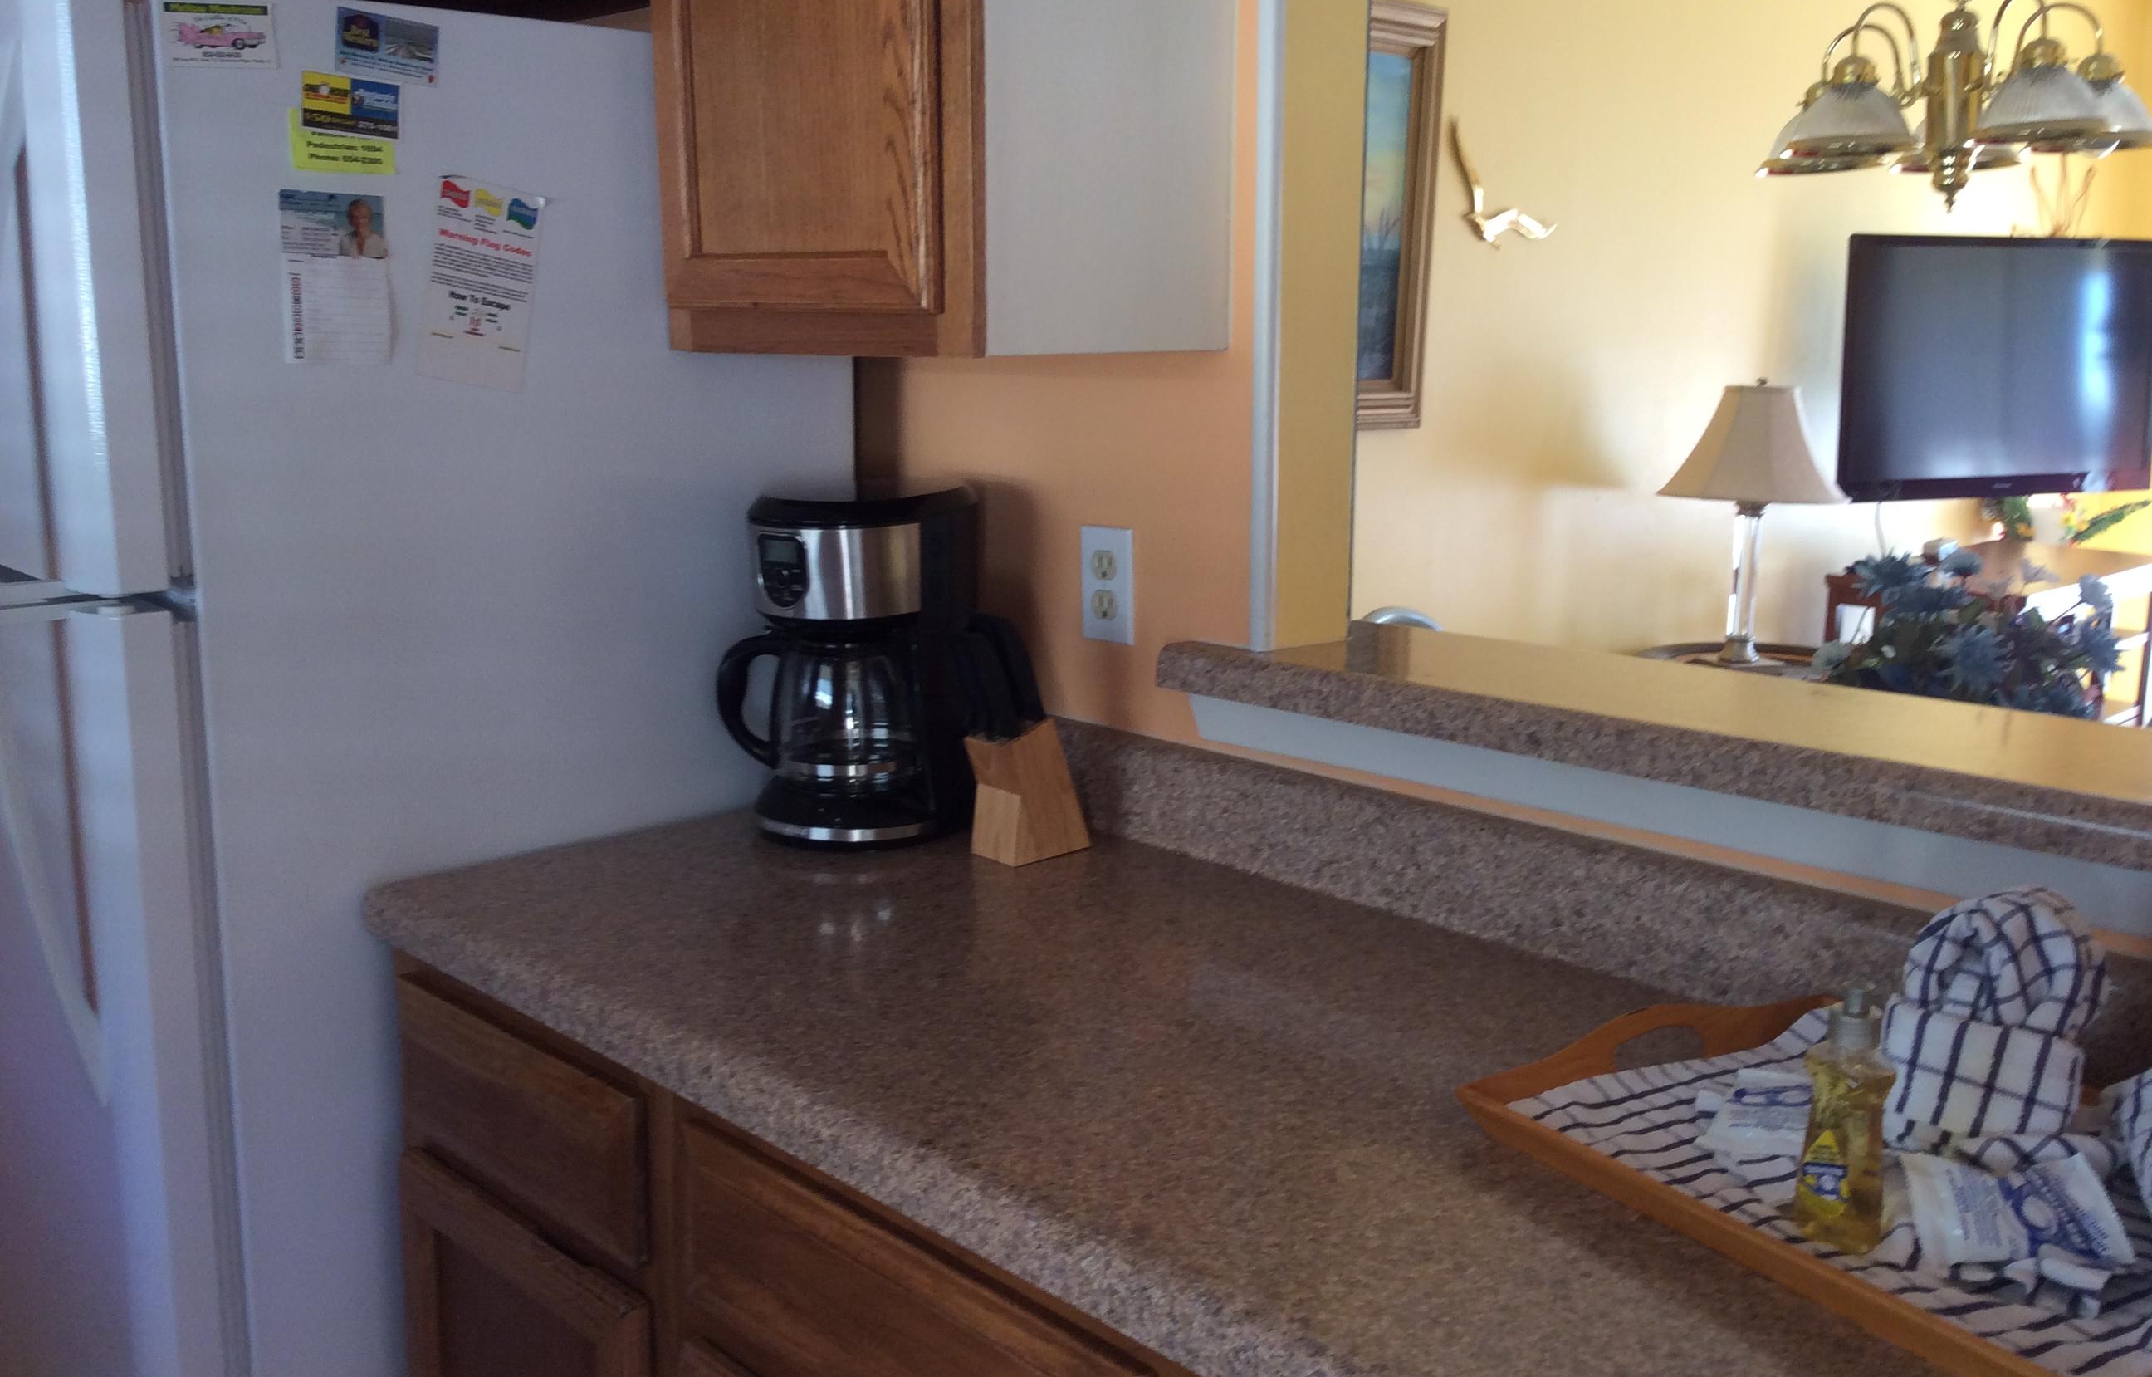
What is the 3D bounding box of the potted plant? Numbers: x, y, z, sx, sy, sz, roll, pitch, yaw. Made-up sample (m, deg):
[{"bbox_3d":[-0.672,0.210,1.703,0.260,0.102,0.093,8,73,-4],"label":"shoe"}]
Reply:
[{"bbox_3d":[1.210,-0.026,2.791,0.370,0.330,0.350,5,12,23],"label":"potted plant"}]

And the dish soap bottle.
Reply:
[{"bbox_3d":[0.419,0.230,1.114,0.047,0.142,0.032,10,15,43],"label":"dish soap bottle"}]

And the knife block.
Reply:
[{"bbox_3d":[-0.047,0.090,1.941,0.108,0.134,0.067,-10,15,-41],"label":"knife block"}]

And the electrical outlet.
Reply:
[{"bbox_3d":[0.029,-0.101,2.004,0.008,0.115,0.071,-10,15,-41],"label":"electrical outlet"}]

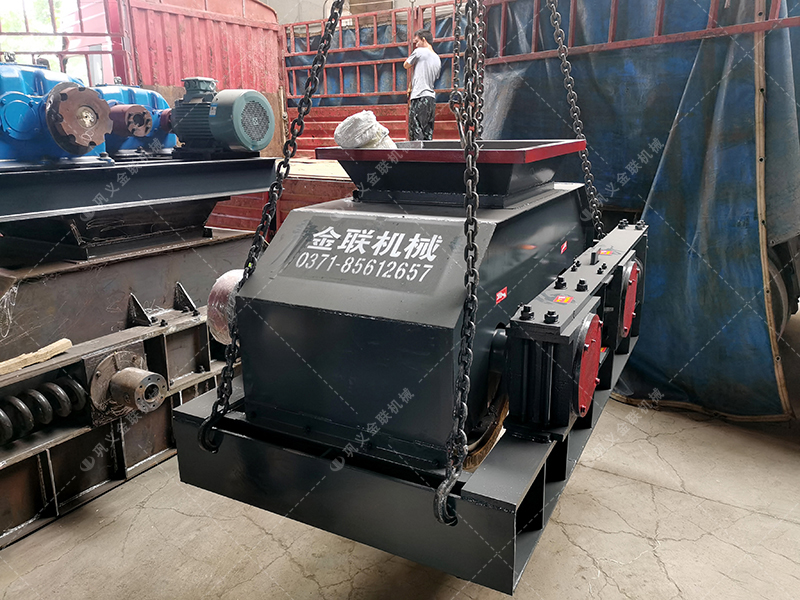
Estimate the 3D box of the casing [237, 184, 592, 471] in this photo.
[{"bbox_3d":[0.202,-0.080,2.111,0.627,0.559,1.540,7,18,28],"label":"casing"}]

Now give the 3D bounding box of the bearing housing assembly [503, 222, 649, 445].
[{"bbox_3d":[0.765,-0.003,2.252,0.192,0.328,1.677,7,18,28],"label":"bearing housing assembly"}]

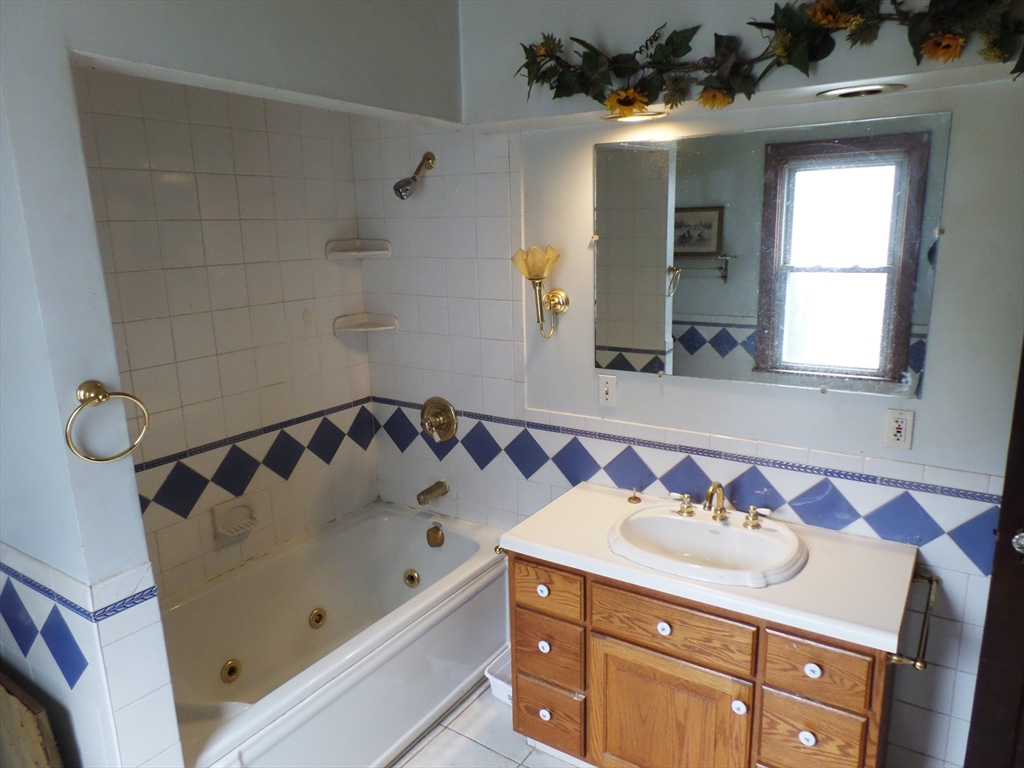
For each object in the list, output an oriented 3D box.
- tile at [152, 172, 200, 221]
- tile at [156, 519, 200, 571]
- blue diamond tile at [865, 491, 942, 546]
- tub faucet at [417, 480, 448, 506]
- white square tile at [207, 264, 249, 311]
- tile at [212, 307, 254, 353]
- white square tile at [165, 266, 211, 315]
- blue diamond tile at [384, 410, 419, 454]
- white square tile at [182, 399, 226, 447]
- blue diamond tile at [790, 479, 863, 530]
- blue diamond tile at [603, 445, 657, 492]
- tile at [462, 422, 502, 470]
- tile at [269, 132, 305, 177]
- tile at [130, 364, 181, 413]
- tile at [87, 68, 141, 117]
[{"bbox_3d":[-1.115,-0.622,2.257,0.013,0.153,0.152,8,16,33],"label":"tile"},{"bbox_3d":[-1.179,0.567,2.415,0.013,0.153,0.152,8,16,33],"label":"tile"},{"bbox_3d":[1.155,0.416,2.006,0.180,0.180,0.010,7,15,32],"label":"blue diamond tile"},{"bbox_3d":[-0.334,0.464,2.901,0.056,0.070,0.150,8,16,32],"label":"tub faucet"},{"bbox_3d":[-1.016,-0.345,2.436,0.010,0.152,0.151,7,15,32],"label":"white square tile"},{"bbox_3d":[-1.016,-0.194,2.477,0.010,0.155,0.151,8,16,33],"label":"tile"},{"bbox_3d":[-1.104,-0.315,2.319,0.010,0.155,0.151,8,16,33],"label":"white square tile"},{"bbox_3d":[-0.487,0.207,3.026,0.216,0.216,0.010,7,15,32],"label":"blue diamond tile"},{"bbox_3d":[-1.096,0.140,2.427,0.010,0.155,0.151,8,16,33],"label":"white square tile"},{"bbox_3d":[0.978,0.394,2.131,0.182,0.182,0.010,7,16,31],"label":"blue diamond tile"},{"bbox_3d":[0.423,0.322,2.454,0.216,0.216,0.010,7,15,32],"label":"blue diamond tile"},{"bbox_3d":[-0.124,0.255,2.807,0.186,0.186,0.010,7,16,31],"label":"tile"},{"bbox_3d":[-0.856,-0.863,2.579,0.010,0.150,0.150,8,16,33],"label":"tile"},{"bbox_3d":[-1.182,0.020,2.264,0.010,0.150,0.150,8,16,33],"label":"tile"},{"bbox_3d":[-1.192,-0.889,2.039,0.010,0.153,0.153,7,15,32],"label":"tile"}]

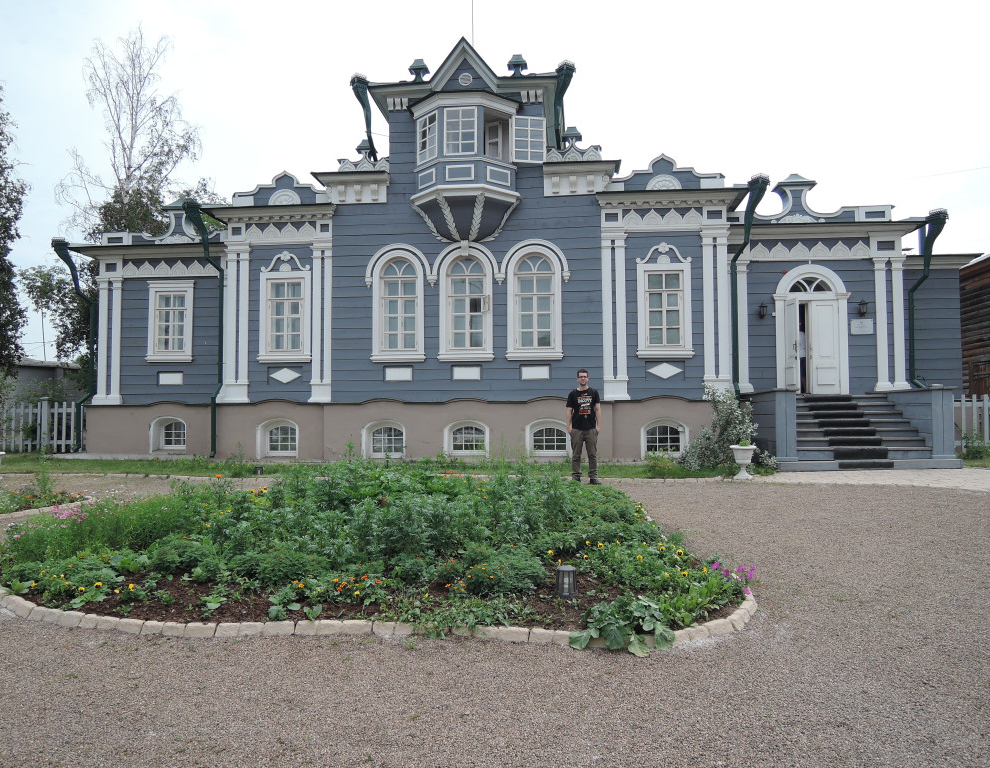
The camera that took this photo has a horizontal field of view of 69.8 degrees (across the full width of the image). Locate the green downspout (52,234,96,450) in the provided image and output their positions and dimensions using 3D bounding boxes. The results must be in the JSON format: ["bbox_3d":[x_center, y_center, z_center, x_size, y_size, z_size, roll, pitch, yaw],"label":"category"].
[{"bbox_3d":[-10.936,-0.980,18.425,0.811,5.516,0.720,-1,-3,6],"label":"green downspout"}]

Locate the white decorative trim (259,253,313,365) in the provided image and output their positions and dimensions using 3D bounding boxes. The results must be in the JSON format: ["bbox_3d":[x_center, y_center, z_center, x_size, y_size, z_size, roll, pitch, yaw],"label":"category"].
[{"bbox_3d":[-4.457,-1.630,15.150,1.172,2.359,0.160,0,-3,5],"label":"white decorative trim"}]

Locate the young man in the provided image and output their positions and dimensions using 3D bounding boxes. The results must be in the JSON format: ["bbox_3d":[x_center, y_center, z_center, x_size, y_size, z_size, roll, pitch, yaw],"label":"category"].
[{"bbox_3d":[1.339,0.654,10.743,0.530,1.740,0.320,0,-3,6],"label":"young man"}]

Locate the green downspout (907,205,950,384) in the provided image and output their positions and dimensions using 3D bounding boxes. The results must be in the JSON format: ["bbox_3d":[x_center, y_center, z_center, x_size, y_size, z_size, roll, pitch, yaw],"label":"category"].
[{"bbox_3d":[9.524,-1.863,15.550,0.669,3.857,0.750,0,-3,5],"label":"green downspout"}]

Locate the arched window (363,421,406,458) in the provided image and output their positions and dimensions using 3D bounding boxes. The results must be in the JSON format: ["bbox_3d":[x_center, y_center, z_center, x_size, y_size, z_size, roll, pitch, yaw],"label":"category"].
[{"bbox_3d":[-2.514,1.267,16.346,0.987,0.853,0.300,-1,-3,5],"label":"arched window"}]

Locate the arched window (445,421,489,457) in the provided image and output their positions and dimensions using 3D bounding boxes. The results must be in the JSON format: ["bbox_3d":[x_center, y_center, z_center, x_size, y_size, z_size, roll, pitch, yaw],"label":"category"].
[{"bbox_3d":[-0.569,1.147,14.931,0.935,0.780,0.250,0,-3,5],"label":"arched window"}]

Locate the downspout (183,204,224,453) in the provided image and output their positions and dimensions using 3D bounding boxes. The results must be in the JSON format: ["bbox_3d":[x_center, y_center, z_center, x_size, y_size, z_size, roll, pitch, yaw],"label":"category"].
[{"bbox_3d":[-7.036,-1.292,17.087,0.774,6.145,0.720,-1,-3,6],"label":"downspout"}]

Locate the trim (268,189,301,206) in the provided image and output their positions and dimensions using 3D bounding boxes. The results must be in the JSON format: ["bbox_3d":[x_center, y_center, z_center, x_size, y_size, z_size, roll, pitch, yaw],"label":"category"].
[{"bbox_3d":[-5.099,-4.516,17.216,0.846,0.430,0.100,-1,-3,6],"label":"trim"}]

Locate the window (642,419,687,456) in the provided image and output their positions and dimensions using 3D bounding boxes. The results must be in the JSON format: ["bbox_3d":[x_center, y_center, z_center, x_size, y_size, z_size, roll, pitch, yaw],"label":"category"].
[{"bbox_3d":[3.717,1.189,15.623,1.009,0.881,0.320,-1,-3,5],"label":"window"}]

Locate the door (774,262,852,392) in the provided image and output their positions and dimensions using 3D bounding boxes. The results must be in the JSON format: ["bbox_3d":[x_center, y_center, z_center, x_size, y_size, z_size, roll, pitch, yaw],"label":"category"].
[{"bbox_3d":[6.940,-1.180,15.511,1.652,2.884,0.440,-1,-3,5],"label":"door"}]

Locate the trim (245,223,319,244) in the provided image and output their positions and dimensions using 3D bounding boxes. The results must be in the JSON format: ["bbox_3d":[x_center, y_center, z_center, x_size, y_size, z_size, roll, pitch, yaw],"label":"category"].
[{"bbox_3d":[-5.132,-3.625,17.128,1.861,0.549,0.120,-1,-3,6],"label":"trim"}]

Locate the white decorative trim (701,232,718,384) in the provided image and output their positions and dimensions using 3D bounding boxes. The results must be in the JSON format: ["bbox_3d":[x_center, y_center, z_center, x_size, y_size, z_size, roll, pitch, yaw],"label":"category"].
[{"bbox_3d":[4.686,-1.654,15.505,0.342,3.334,0.120,-1,-3,5],"label":"white decorative trim"}]

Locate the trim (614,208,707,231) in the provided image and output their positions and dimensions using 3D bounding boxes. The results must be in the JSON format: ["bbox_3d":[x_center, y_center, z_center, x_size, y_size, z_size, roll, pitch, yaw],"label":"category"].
[{"bbox_3d":[3.672,-3.622,15.678,1.869,0.514,0.120,-1,-3,5],"label":"trim"}]

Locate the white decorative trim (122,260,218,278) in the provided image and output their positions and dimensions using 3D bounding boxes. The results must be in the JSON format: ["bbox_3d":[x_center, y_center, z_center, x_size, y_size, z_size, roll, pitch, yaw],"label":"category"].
[{"bbox_3d":[-7.933,-2.802,17.415,2.468,0.431,0.120,0,-2,5],"label":"white decorative trim"}]

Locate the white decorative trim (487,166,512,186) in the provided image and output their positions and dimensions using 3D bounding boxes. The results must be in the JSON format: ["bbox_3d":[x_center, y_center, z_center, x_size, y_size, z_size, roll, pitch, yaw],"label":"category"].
[{"bbox_3d":[0.103,-4.743,16.245,0.698,0.357,0.060,2,-3,-38],"label":"white decorative trim"}]

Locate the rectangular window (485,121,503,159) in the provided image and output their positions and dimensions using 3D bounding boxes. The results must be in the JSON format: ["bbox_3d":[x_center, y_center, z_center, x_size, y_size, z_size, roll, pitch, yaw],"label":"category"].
[{"bbox_3d":[-0.018,-5.368,15.661,0.400,0.860,0.100,-1,-3,22],"label":"rectangular window"}]

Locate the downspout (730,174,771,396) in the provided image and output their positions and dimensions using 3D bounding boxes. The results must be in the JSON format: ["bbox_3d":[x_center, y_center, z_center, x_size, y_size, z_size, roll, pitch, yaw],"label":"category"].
[{"bbox_3d":[5.554,-2.029,15.311,0.700,4.838,0.840,-1,-3,5],"label":"downspout"}]

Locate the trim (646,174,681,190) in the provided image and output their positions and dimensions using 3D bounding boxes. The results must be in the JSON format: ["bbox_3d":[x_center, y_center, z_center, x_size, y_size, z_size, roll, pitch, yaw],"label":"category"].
[{"bbox_3d":[3.843,-4.585,16.196,0.804,0.370,0.100,-1,-3,6],"label":"trim"}]

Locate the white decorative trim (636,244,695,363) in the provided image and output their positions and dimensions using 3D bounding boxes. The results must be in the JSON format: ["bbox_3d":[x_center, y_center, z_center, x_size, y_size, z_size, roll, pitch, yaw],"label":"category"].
[{"bbox_3d":[3.447,-1.679,14.435,1.162,2.380,0.160,0,-3,5],"label":"white decorative trim"}]

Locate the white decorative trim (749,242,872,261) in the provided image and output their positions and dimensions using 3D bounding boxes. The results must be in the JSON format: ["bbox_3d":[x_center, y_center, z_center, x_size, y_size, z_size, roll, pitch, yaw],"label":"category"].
[{"bbox_3d":[6.957,-2.943,15.755,2.647,0.435,0.120,0,-2,5],"label":"white decorative trim"}]

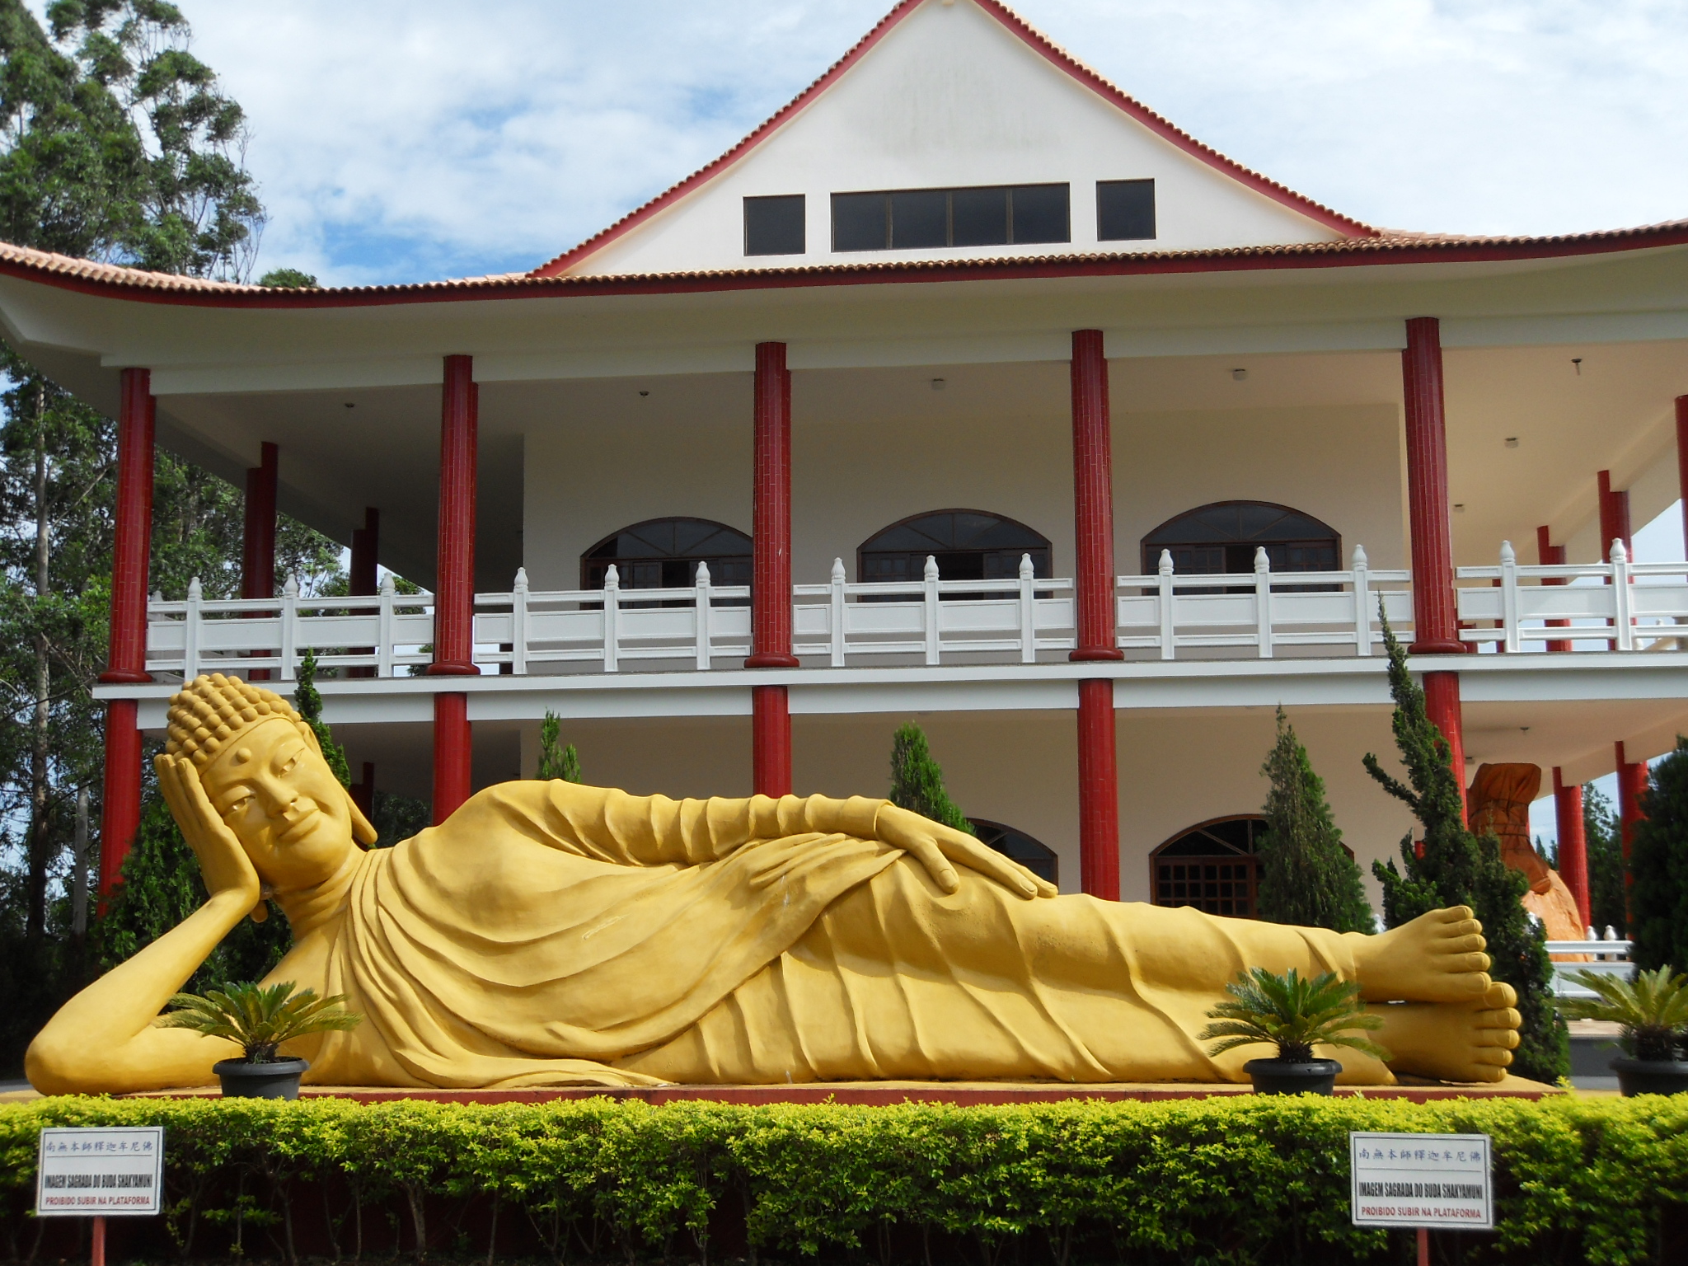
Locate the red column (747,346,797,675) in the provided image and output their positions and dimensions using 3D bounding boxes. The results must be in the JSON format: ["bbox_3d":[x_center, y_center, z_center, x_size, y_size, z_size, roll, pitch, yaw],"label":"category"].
[{"bbox_3d":[-0.918,-1.651,26.721,0.660,4.189,0.660,-1,-8,6],"label":"red column"}]

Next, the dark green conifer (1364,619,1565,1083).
[{"bbox_3d":[6.204,2.163,20.867,1.950,4.685,1.700,-1,-8,6],"label":"dark green conifer"}]

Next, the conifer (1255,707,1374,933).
[{"bbox_3d":[4.956,2.735,22.138,1.500,3.926,1.500,-1,-8,6],"label":"conifer"}]

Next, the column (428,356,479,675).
[{"bbox_3d":[-5.008,-1.556,27.141,0.660,4.189,0.660,-1,-8,6],"label":"column"}]

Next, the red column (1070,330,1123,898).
[{"bbox_3d":[3.135,0.501,25.992,0.650,8.723,0.650,-1,-8,6],"label":"red column"}]

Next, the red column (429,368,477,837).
[{"bbox_3d":[-4.989,0.689,26.828,0.650,8.723,0.650,-1,-8,6],"label":"red column"}]

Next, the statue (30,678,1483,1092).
[{"bbox_3d":[-0.409,1.369,12.086,8.300,2.378,1.800,-1,-8,6],"label":"statue"}]

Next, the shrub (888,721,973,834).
[{"bbox_3d":[0.926,2.869,22.547,1.400,3.844,1.400,-1,-8,6],"label":"shrub"}]

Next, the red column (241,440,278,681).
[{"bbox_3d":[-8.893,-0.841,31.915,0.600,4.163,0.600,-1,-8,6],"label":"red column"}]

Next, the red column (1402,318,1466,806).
[{"bbox_3d":[7.234,0.406,25.570,0.650,8.723,0.650,-1,-8,6],"label":"red column"}]

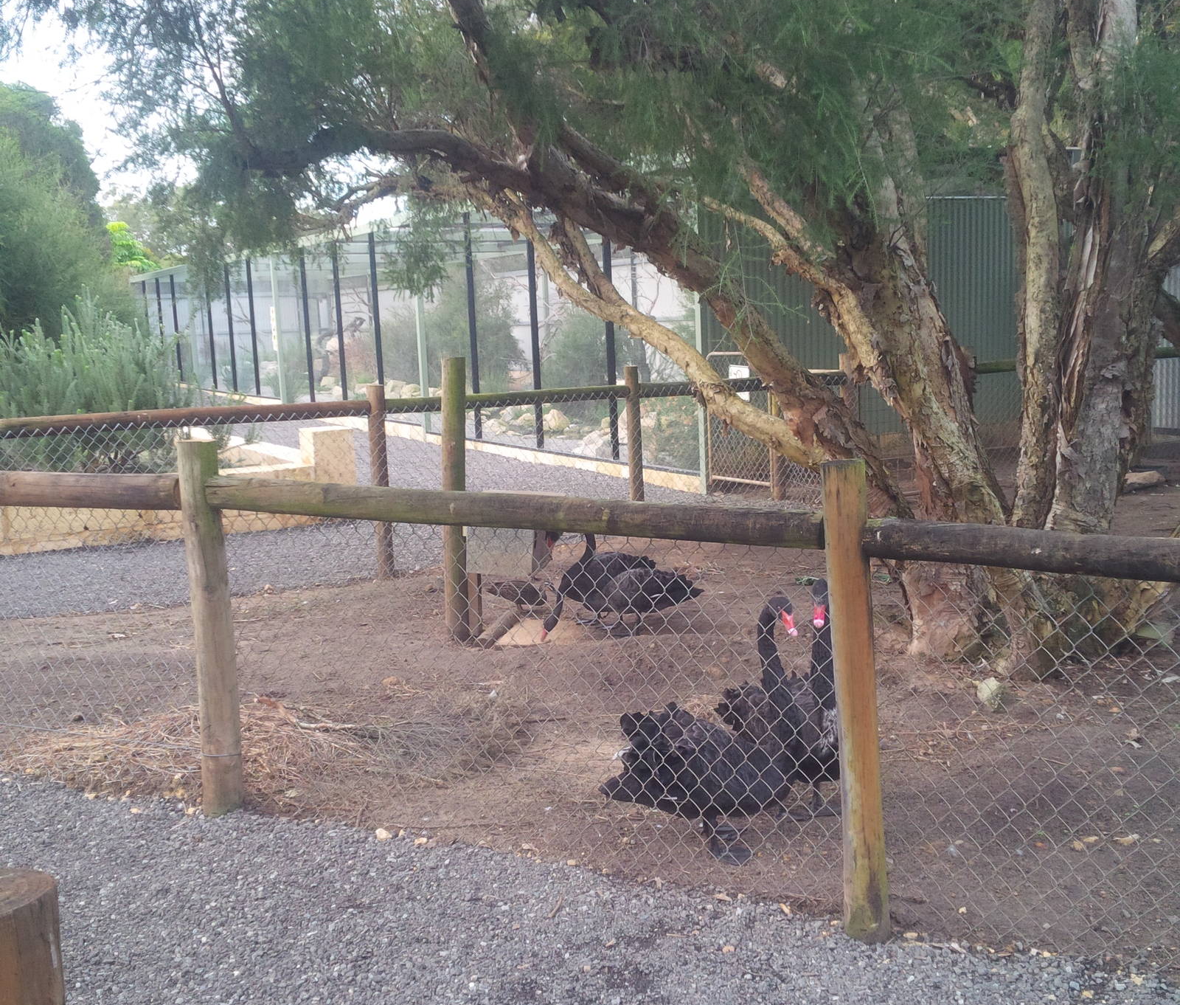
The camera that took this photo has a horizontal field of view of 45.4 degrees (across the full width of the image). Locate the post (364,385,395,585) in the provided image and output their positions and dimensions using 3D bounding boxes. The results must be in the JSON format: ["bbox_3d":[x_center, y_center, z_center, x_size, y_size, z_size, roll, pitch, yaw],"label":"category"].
[{"bbox_3d":[-1.208,-0.119,8.142,0.103,1.120,0.103,-2,8,0],"label":"post"}]

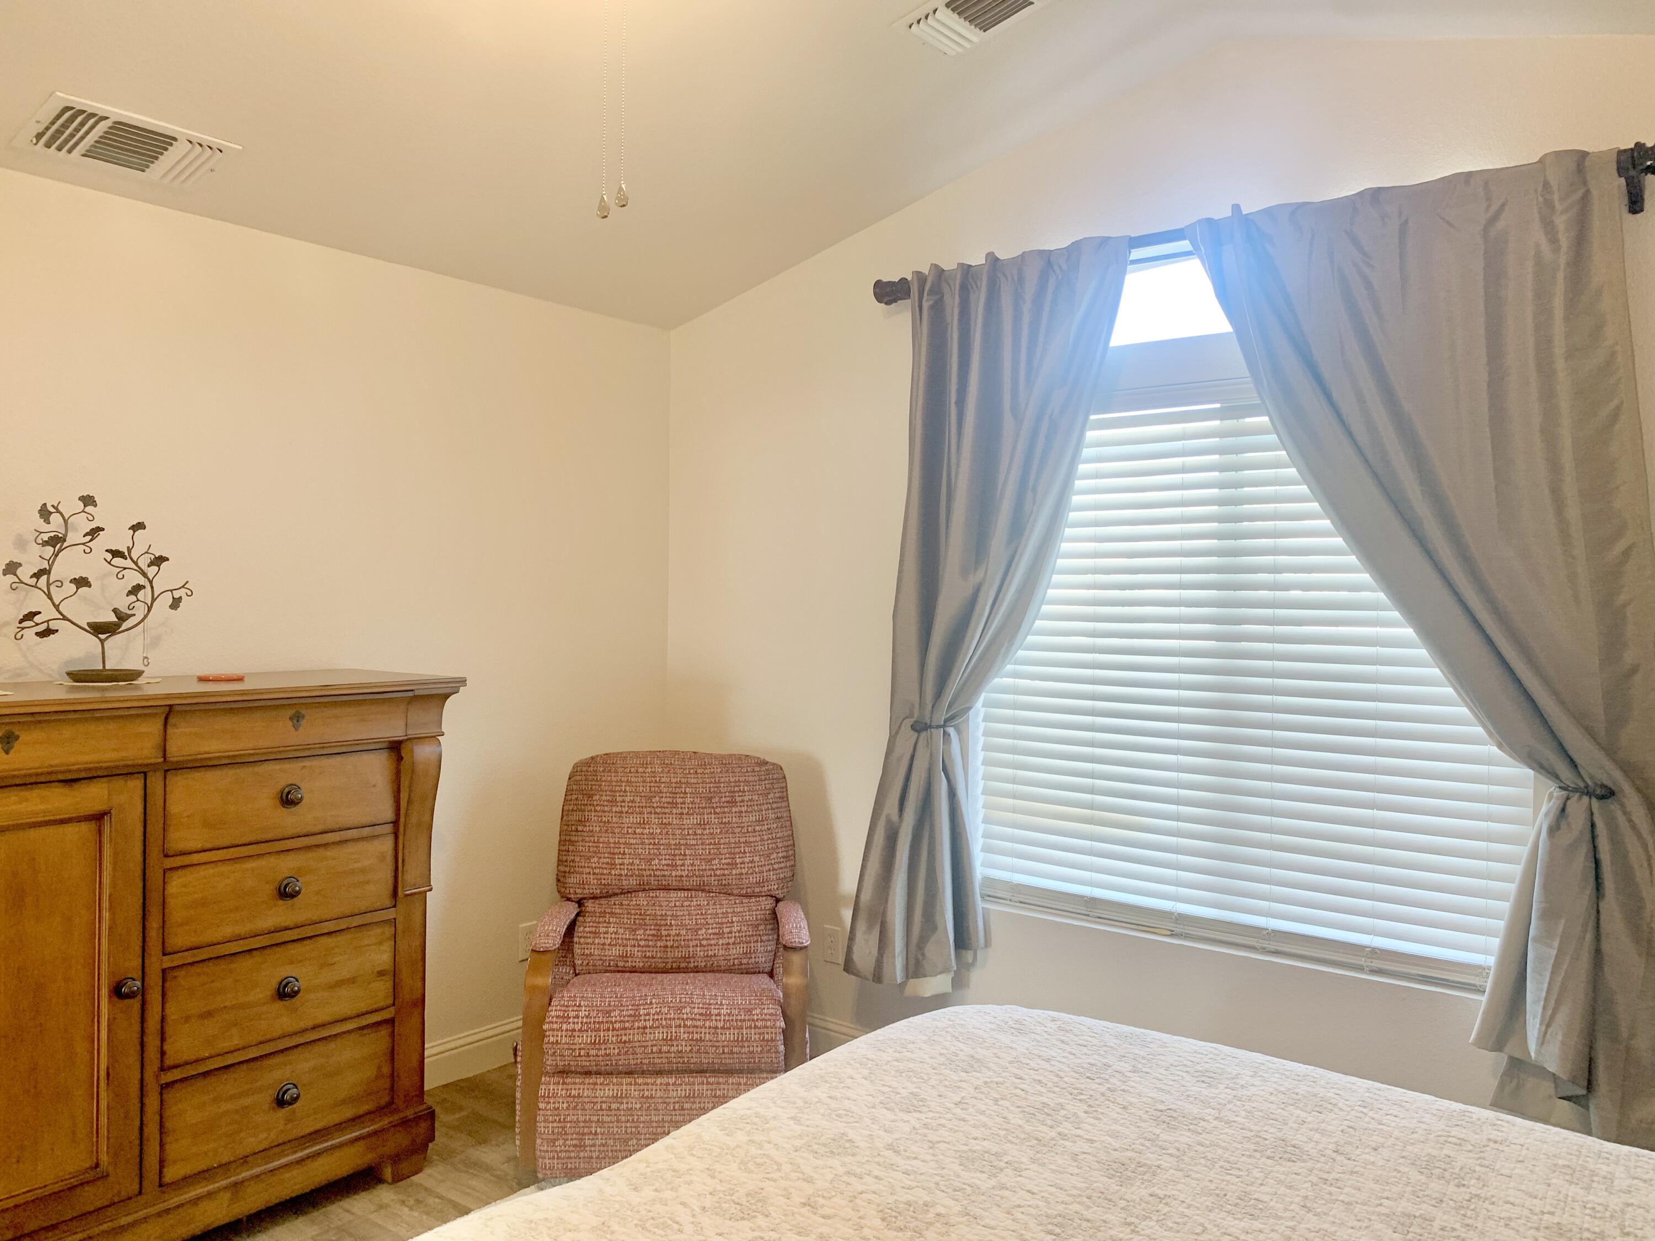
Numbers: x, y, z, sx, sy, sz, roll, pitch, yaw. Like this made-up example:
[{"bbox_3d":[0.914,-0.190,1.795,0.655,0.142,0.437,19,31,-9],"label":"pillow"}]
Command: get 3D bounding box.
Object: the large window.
[{"bbox_3d":[1.041,-0.071,3.261,1.470,1.835,0.120,2,1,38],"label":"large window"}]

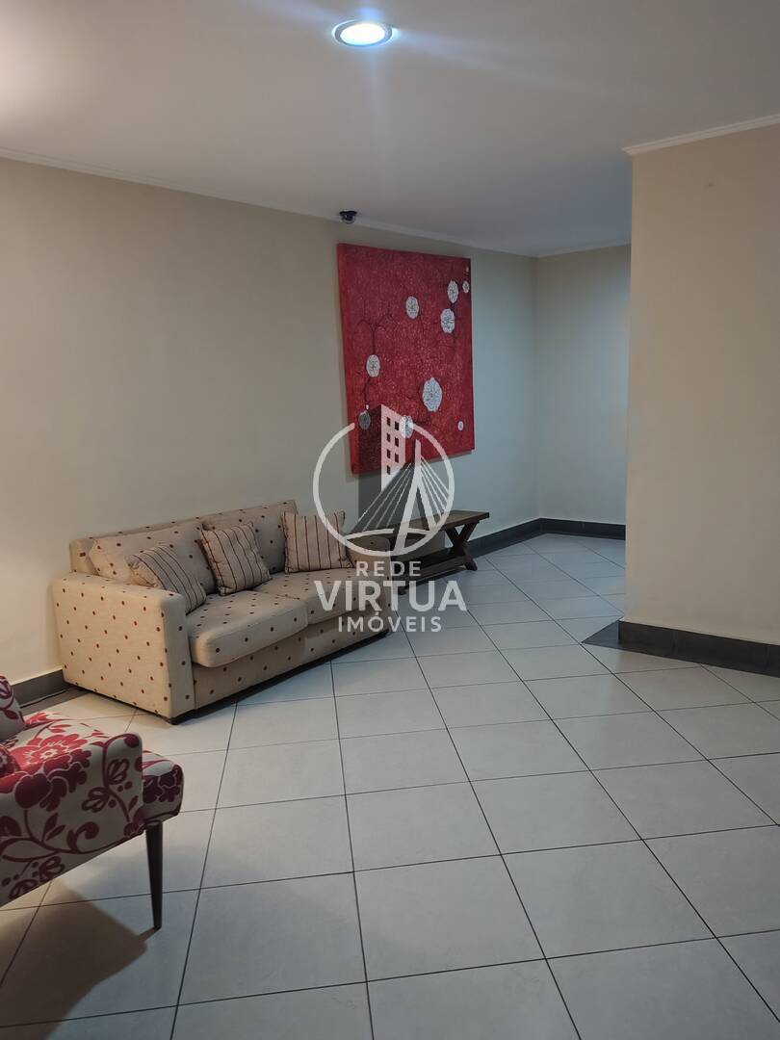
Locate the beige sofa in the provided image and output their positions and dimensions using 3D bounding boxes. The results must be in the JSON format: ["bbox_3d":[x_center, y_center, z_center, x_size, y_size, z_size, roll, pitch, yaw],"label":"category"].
[{"bbox_3d":[-0.860,0.398,4.377,0.873,0.786,1.659,7,14,40],"label":"beige sofa"}]

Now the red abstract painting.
[{"bbox_3d":[0.206,-1.248,5.829,0.049,1.586,1.528,7,15,41],"label":"red abstract painting"}]

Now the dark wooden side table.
[{"bbox_3d":[0.280,0.249,5.872,0.335,0.446,1.276,7,14,41],"label":"dark wooden side table"}]

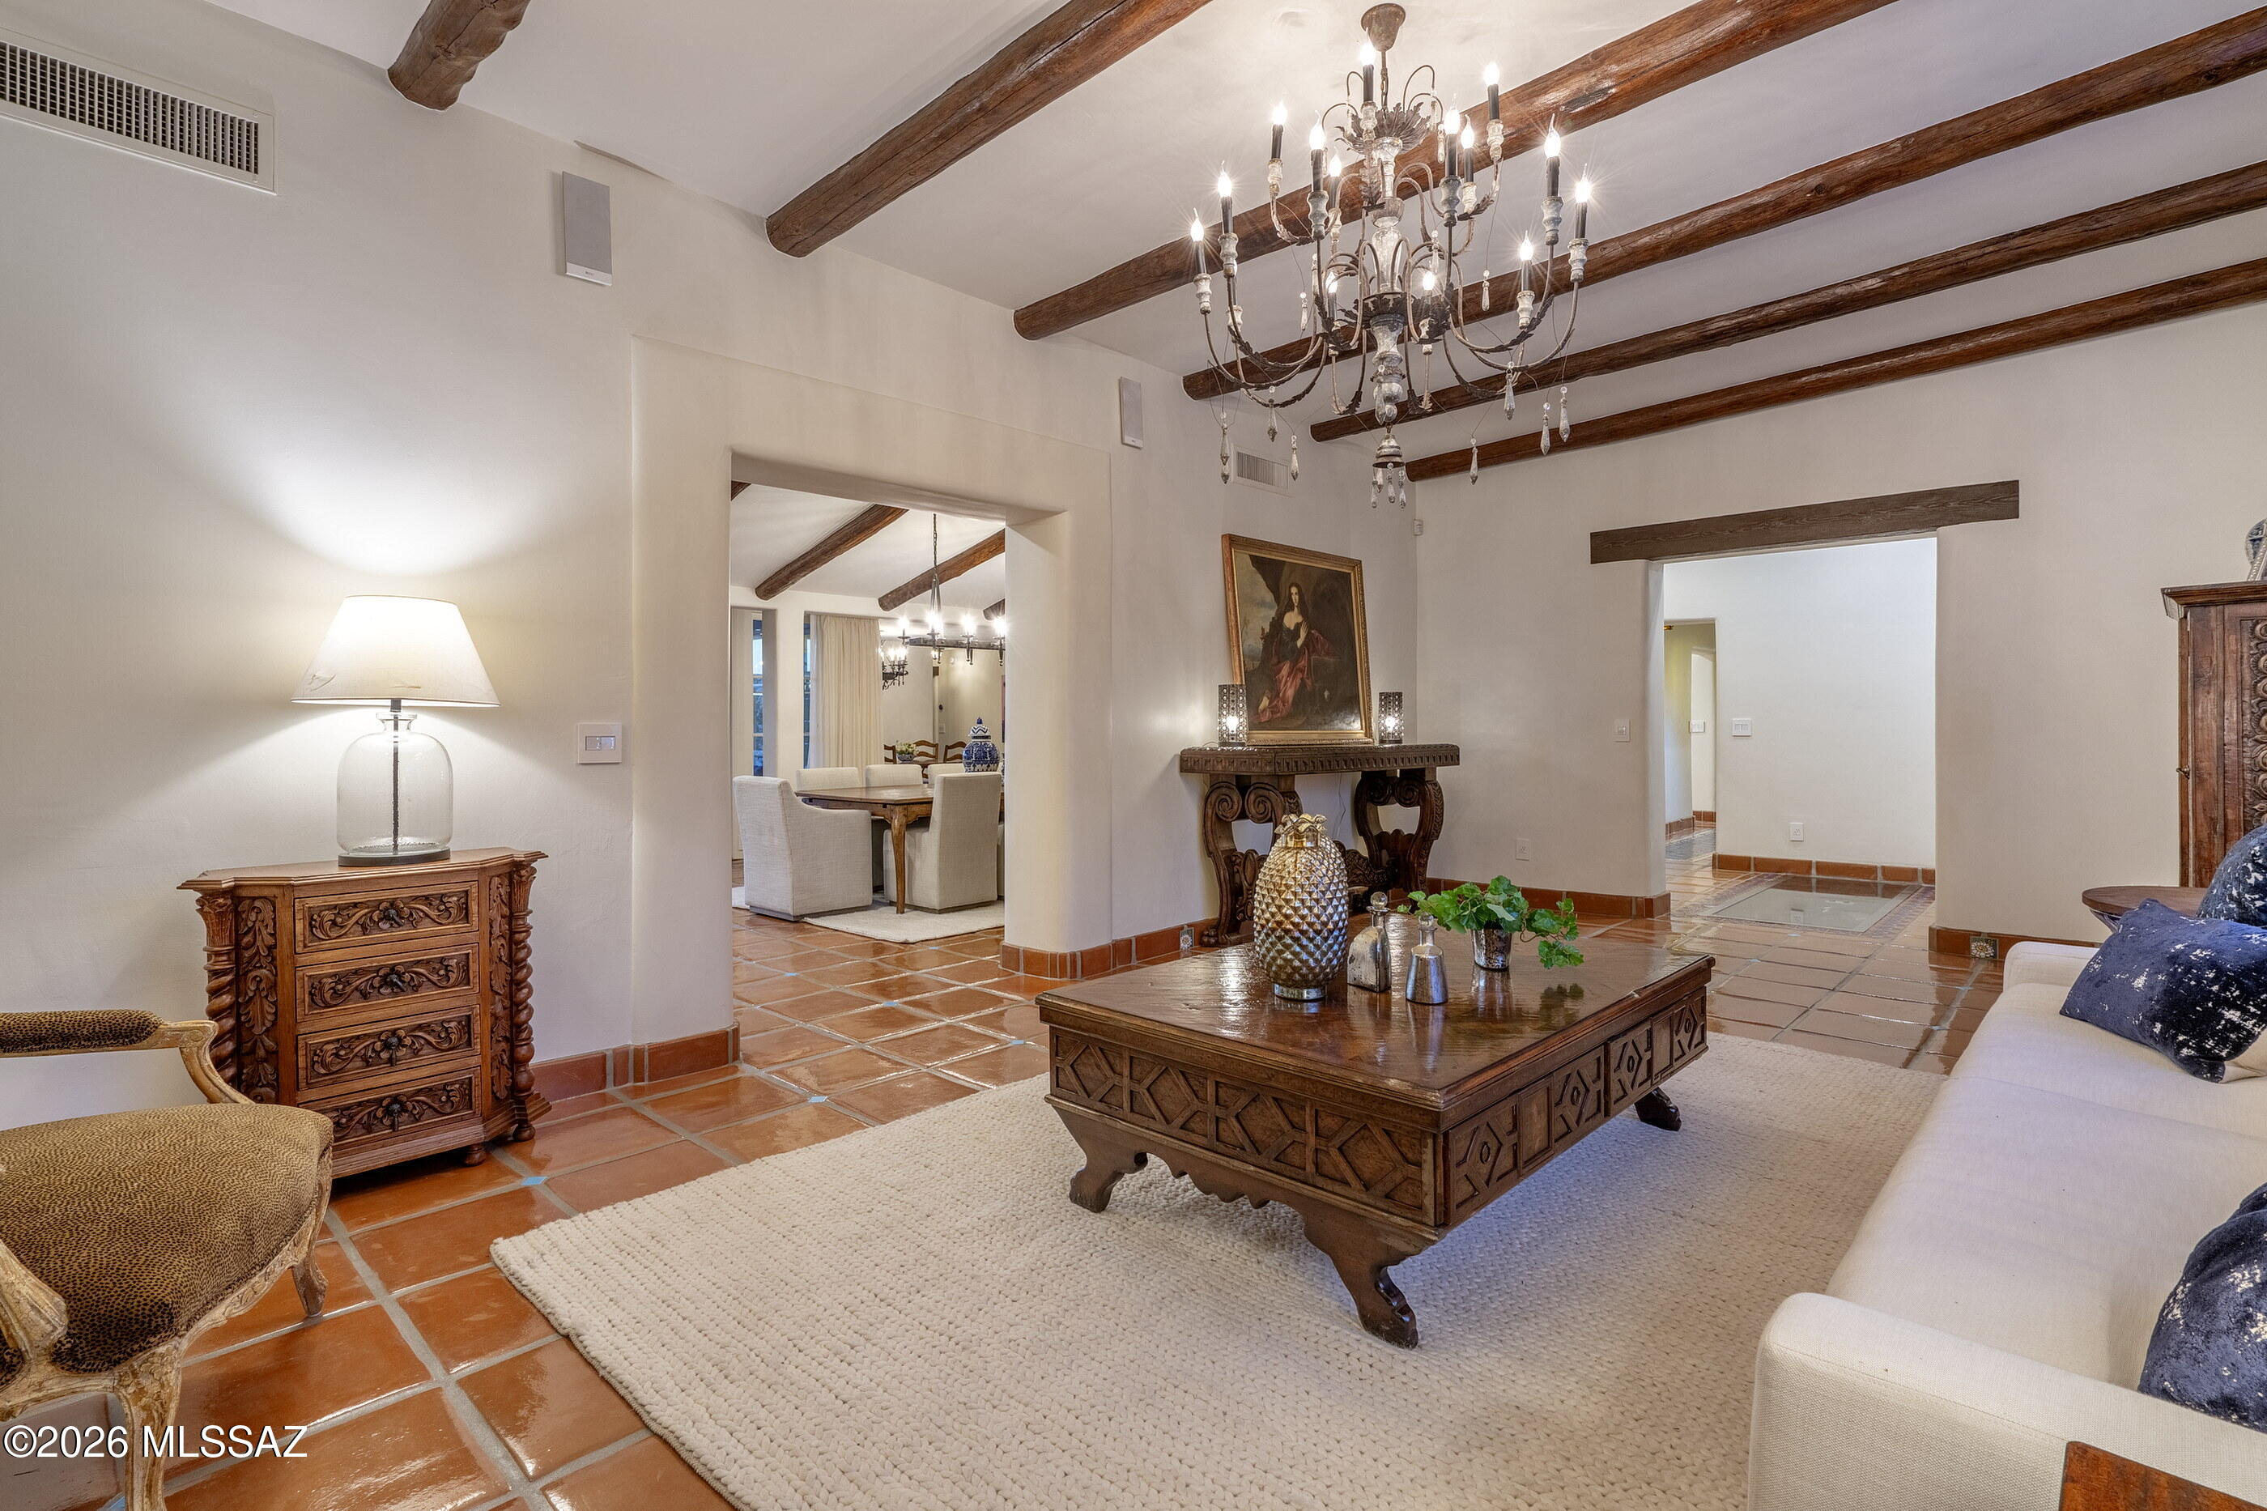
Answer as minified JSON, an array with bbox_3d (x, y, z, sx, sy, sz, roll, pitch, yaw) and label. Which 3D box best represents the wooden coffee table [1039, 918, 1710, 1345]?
[{"bbox_3d":[0.731,0.860,2.939,1.120,0.500,1.640,1,2,43],"label":"wooden coffee table"}]

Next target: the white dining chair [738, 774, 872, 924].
[{"bbox_3d":[-2.188,0.598,7.120,0.620,0.890,0.680,1,2,43],"label":"white dining chair"}]

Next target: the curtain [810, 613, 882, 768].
[{"bbox_3d":[-2.780,-0.218,10.412,0.138,2.277,0.770,1,2,43],"label":"curtain"}]

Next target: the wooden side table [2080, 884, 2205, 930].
[{"bbox_3d":[3.211,0.772,2.975,0.860,0.685,0.860,1,2,43],"label":"wooden side table"}]

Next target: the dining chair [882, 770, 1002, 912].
[{"bbox_3d":[-1.288,0.575,7.276,0.600,0.905,0.550,1,2,38],"label":"dining chair"}]

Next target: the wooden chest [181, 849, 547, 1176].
[{"bbox_3d":[-1.999,0.694,2.834,0.414,0.801,0.799,1,2,43],"label":"wooden chest"}]

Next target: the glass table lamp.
[{"bbox_3d":[-1.970,-0.060,2.860,0.454,0.704,0.454,1,2,43],"label":"glass table lamp"}]

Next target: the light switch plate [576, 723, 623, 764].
[{"bbox_3d":[-1.716,-0.036,3.452,0.010,0.132,0.138,1,2,43],"label":"light switch plate"}]

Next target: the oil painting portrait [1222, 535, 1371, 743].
[{"bbox_3d":[1.044,-0.653,6.493,0.055,1.180,1.380,-6,-3,43],"label":"oil painting portrait"}]

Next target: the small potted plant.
[{"bbox_3d":[1.024,0.472,3.058,0.460,0.265,0.340,1,2,43],"label":"small potted plant"}]

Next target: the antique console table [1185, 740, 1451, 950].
[{"bbox_3d":[1.121,0.472,6.042,0.592,1.060,1.926,1,2,43],"label":"antique console table"}]

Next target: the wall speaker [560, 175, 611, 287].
[{"bbox_3d":[-1.778,-1.701,3.481,0.060,0.325,0.140,1,2,43],"label":"wall speaker"}]

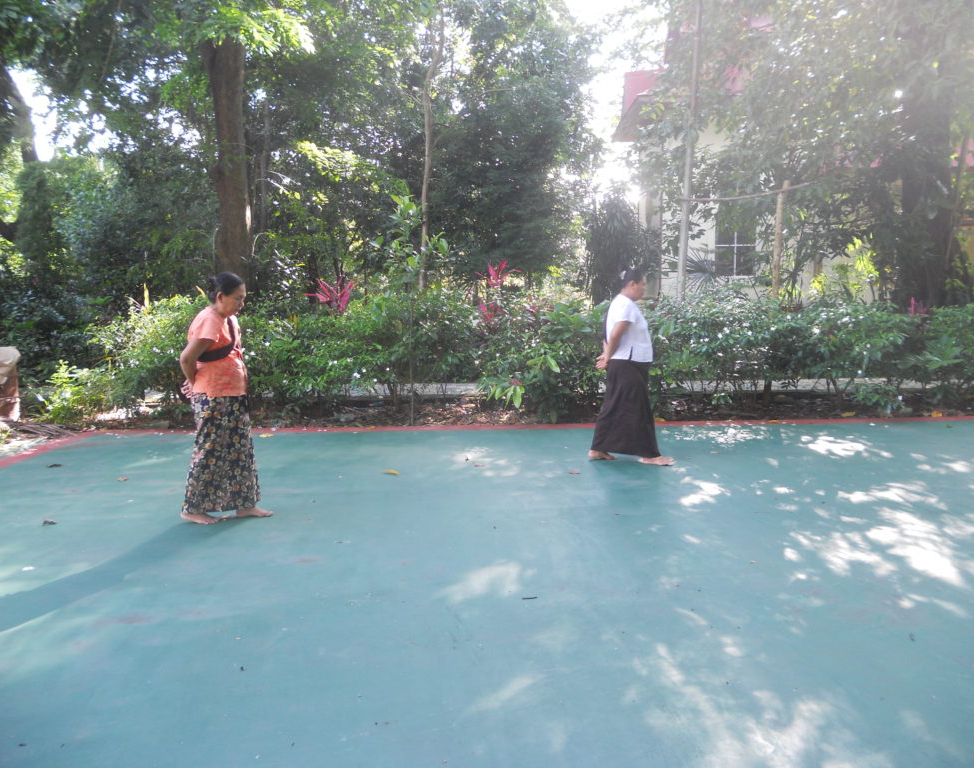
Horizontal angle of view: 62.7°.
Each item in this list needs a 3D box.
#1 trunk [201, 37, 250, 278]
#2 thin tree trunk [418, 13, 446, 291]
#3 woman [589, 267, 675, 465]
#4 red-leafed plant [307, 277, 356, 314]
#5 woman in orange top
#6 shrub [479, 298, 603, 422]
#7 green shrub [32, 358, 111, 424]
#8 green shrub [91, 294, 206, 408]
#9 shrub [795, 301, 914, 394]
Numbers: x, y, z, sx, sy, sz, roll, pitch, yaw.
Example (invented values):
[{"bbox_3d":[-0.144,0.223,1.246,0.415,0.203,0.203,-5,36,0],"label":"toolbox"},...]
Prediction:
[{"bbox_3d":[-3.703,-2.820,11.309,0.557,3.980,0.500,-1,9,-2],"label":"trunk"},{"bbox_3d":[-0.767,-2.862,11.032,0.348,4.282,0.250,-1,9,-2],"label":"thin tree trunk"},{"bbox_3d":[1.127,-0.135,6.194,0.610,1.522,0.470,-1,9,-2],"label":"woman"},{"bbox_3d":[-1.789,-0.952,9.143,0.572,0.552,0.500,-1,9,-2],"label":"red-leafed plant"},{"bbox_3d":[-1.615,0.093,4.887,0.550,1.530,0.470,-1,9,-2],"label":"woman in orange top"},{"bbox_3d":[0.573,-0.304,8.392,1.303,1.184,1.000,-1,9,-2],"label":"shrub"},{"bbox_3d":[-4.182,0.081,8.000,0.737,0.638,0.650,-1,9,-2],"label":"green shrub"},{"bbox_3d":[-3.575,-0.319,8.498,1.203,1.261,1.000,-1,9,-2],"label":"green shrub"},{"bbox_3d":[3.997,-0.349,8.686,1.181,1.114,1.000,-1,9,-2],"label":"shrub"}]

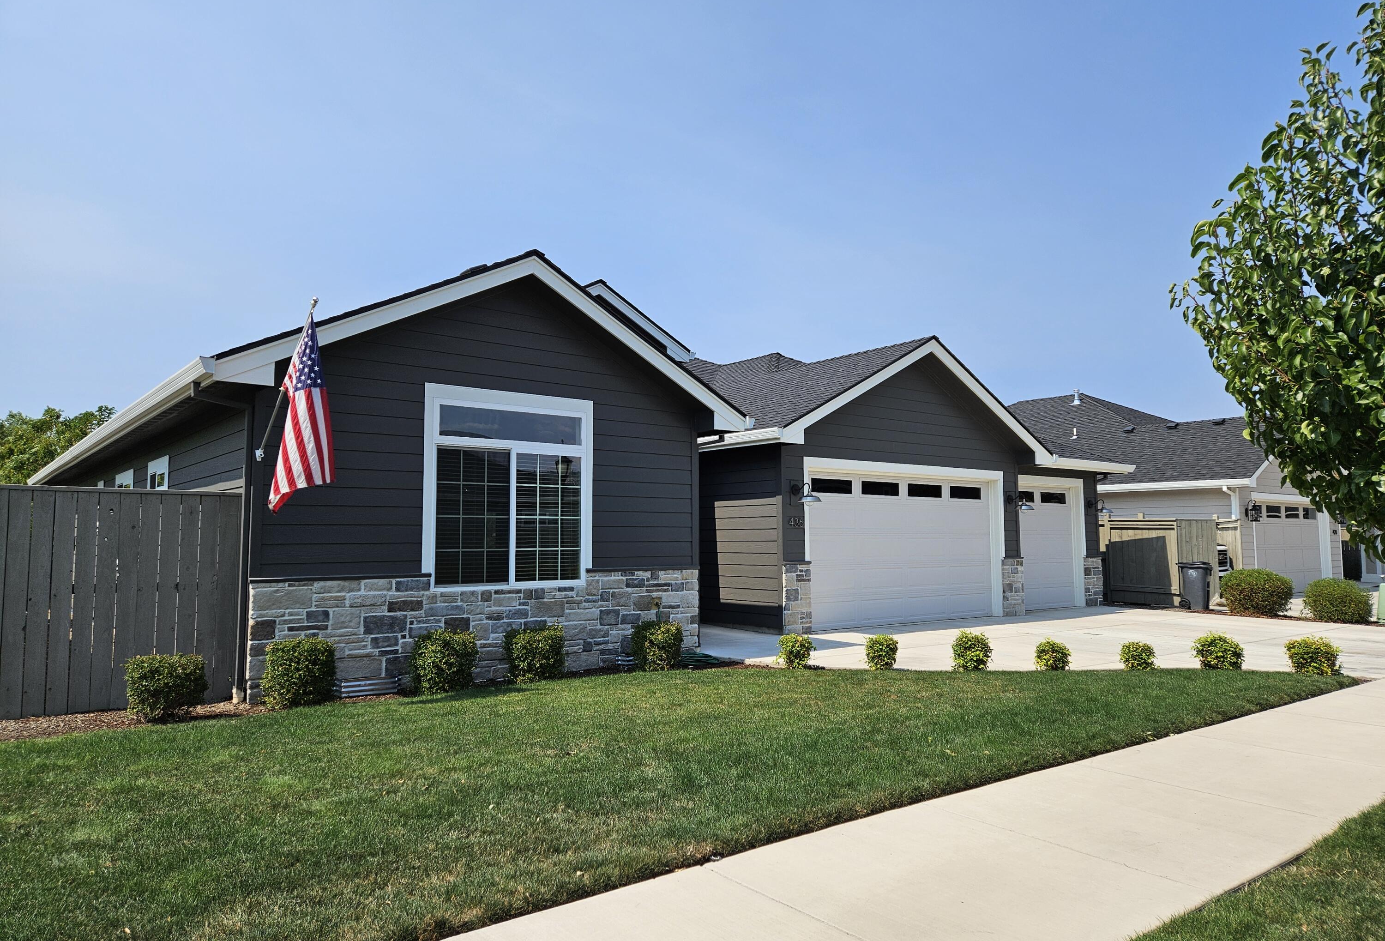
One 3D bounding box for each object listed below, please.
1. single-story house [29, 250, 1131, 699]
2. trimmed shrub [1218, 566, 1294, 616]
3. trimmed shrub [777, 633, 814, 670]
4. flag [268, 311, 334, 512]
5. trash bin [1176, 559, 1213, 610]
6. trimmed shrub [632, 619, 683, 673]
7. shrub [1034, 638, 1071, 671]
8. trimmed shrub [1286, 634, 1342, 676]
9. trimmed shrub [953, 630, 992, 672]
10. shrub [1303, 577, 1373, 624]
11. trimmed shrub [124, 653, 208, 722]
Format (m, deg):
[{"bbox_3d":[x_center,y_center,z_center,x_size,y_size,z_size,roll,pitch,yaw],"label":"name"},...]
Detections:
[{"bbox_3d":[-2.881,0.307,20.615,18.300,5.450,18.500,3,-6,-39],"label":"single-story house"},{"bbox_3d":[10.764,2.279,17.611,1.380,0.930,1.300,3,-6,-39],"label":"trimmed shrub"},{"bbox_3d":[1.140,1.988,10.180,0.410,0.400,0.400,0,-4,0],"label":"trimmed shrub"},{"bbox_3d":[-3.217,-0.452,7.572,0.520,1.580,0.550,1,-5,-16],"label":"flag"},{"bbox_3d":[10.240,2.348,18.750,0.520,1.000,0.600,4,-6,-44],"label":"trash bin"},{"bbox_3d":[-0.381,1.925,10.123,0.493,0.555,0.493,3,-5,-39],"label":"trimmed shrub"},{"bbox_3d":[3.993,2.053,10.214,0.344,0.381,0.344,3,-5,-39],"label":"shrub"},{"bbox_3d":[6.591,1.953,9.792,0.580,0.440,0.550,3,-6,-39],"label":"trimmed shrub"},{"bbox_3d":[3.086,1.997,10.175,0.380,0.475,0.380,3,-5,-39],"label":"trimmed shrub"},{"bbox_3d":[11.904,2.392,16.985,0.986,0.837,0.986,3,-5,-39],"label":"shrub"},{"bbox_3d":[-4.242,1.741,7.420,0.558,0.504,0.558,3,-5,-39],"label":"trimmed shrub"}]

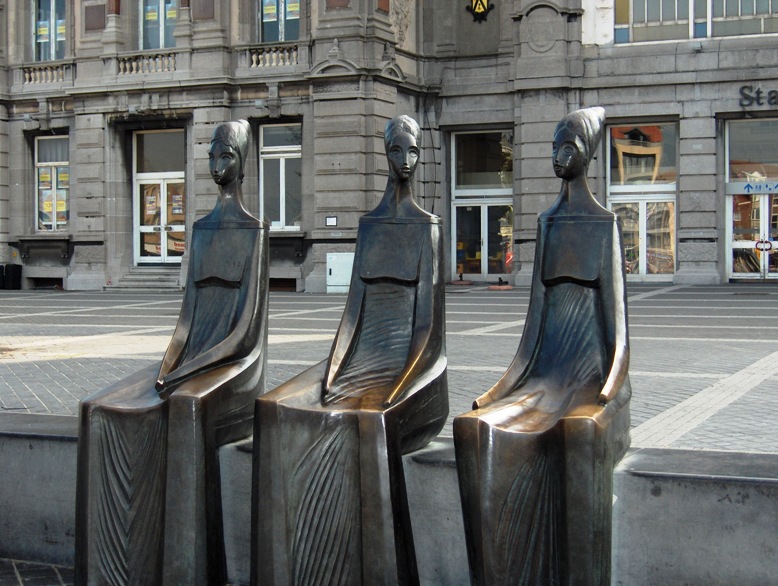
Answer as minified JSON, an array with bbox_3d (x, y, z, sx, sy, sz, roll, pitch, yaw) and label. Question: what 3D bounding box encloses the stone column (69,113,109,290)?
[{"bbox_3d":[-7.689,-2.359,32.199,1.080,4.580,0.420,0,2,22],"label":"stone column"}]

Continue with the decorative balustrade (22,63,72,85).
[{"bbox_3d":[-8.931,-5.771,32.676,1.600,0.530,0.260,0,2,22],"label":"decorative balustrade"}]

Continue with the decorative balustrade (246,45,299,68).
[{"bbox_3d":[-2.765,-5.747,30.159,1.450,0.520,0.260,0,2,22],"label":"decorative balustrade"}]

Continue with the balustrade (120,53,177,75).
[{"bbox_3d":[-6.051,-5.806,31.391,1.730,0.520,0.260,0,2,22],"label":"balustrade"}]

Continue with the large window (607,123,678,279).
[{"bbox_3d":[6.295,-2.261,30.728,1.820,3.940,0.160,0,2,22],"label":"large window"}]

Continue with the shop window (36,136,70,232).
[{"bbox_3d":[-8.900,-2.908,33.076,1.240,2.580,0.160,0,2,22],"label":"shop window"}]

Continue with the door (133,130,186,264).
[{"bbox_3d":[-5.809,-2.477,31.990,1.850,3.500,0.160,0,2,22],"label":"door"}]

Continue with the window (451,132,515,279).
[{"bbox_3d":[2.489,-2.271,32.282,1.820,3.900,0.160,0,2,22],"label":"window"}]

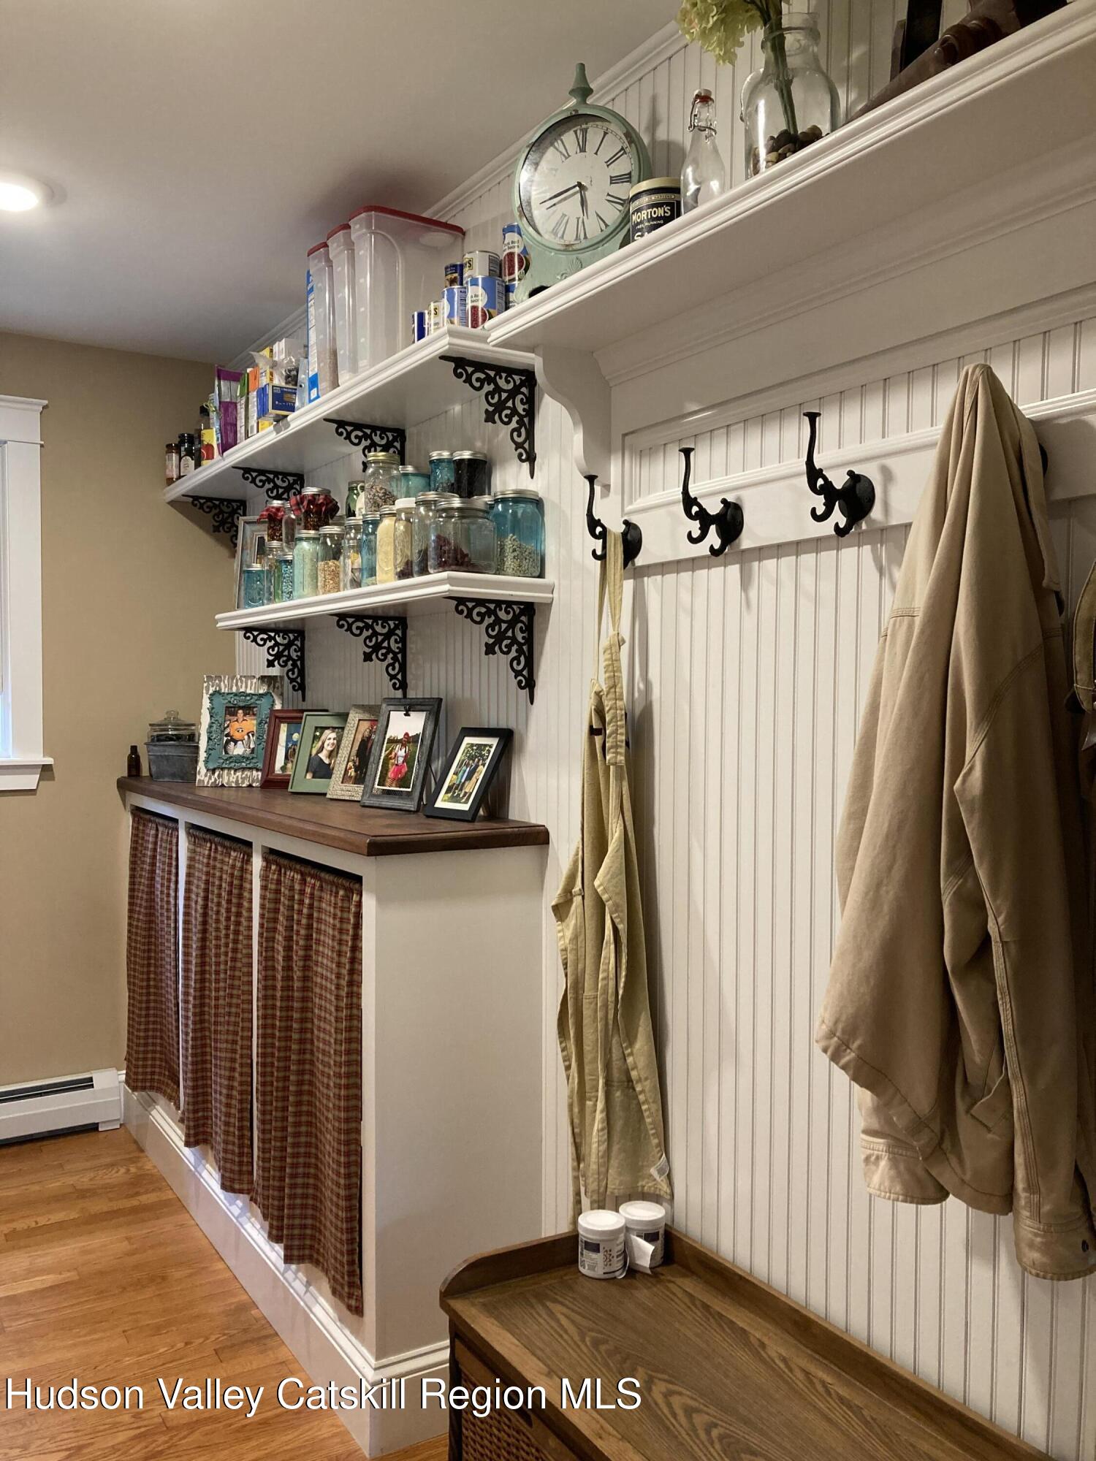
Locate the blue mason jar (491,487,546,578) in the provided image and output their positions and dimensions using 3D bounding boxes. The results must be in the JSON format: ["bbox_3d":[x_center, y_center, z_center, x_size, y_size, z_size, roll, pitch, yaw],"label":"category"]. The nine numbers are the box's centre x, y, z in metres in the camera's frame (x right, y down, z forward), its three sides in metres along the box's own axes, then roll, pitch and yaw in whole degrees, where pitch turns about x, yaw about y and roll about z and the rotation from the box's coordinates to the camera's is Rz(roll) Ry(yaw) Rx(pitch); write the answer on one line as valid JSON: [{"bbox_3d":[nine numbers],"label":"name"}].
[{"bbox_3d":[-0.058,-0.380,2.297,0.098,0.175,0.098,0,2,0],"label":"blue mason jar"}]

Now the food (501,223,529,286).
[{"bbox_3d":[-0.048,-0.873,2.202,0.076,0.113,0.076,0,2,0],"label":"food"}]

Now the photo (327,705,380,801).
[{"bbox_3d":[-0.437,0.058,2.892,0.187,0.243,0.028,2,-18,39],"label":"photo"}]

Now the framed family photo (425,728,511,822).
[{"bbox_3d":[-0.166,0.099,2.562,0.028,0.214,0.166,35,-21,-36],"label":"framed family photo"}]

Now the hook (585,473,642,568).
[{"bbox_3d":[0.100,-0.352,2.021,0.104,0.157,0.064,-1,2,-32],"label":"hook"}]

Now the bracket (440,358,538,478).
[{"bbox_3d":[-0.123,-0.624,2.364,0.208,0.219,0.022,-1,2,-32],"label":"bracket"}]

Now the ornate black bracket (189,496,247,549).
[{"bbox_3d":[-1.100,-0.659,3.895,0.212,0.214,0.020,-1,2,-32],"label":"ornate black bracket"}]

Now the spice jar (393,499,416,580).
[{"bbox_3d":[-0.275,-0.386,2.490,0.093,0.174,0.093,0,2,0],"label":"spice jar"}]

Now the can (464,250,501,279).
[{"bbox_3d":[-0.131,-0.906,2.345,0.074,0.060,0.074,0,2,0],"label":"can"}]

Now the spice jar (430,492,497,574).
[{"bbox_3d":[-0.160,-0.356,2.216,0.124,0.145,0.124,-1,2,-32],"label":"spice jar"}]

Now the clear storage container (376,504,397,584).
[{"bbox_3d":[-0.324,-0.388,2.570,0.093,0.174,0.093,-1,2,-32],"label":"clear storage container"}]

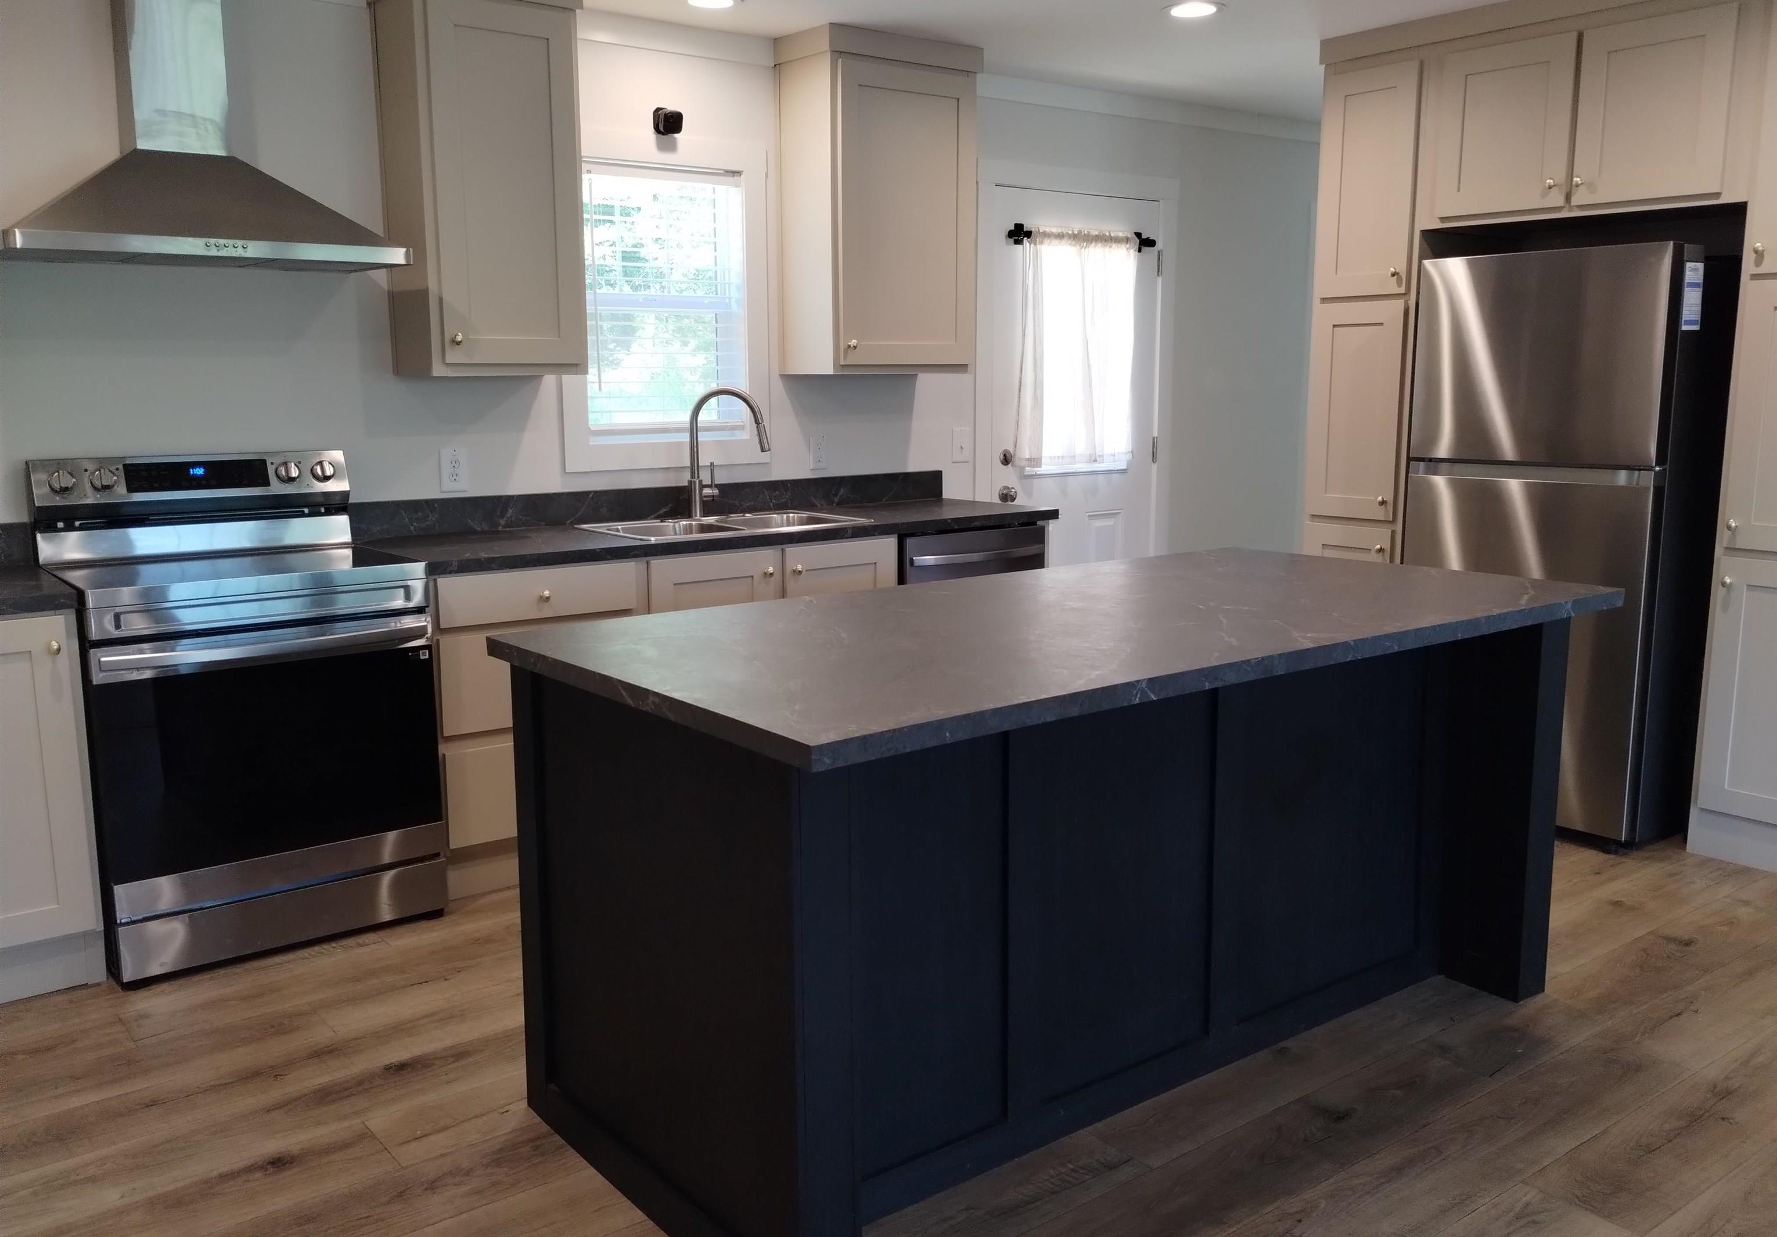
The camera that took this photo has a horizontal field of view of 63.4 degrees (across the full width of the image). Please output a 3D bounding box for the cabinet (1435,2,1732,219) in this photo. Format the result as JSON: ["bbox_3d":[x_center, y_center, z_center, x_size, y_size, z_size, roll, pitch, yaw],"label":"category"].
[{"bbox_3d":[2.218,-1.481,4.365,0.622,0.510,0.900,-8,12,-37],"label":"cabinet"}]

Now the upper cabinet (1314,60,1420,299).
[{"bbox_3d":[1.779,-1.484,4.939,0.500,0.770,0.395,-8,12,-37],"label":"upper cabinet"}]

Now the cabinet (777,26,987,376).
[{"bbox_3d":[-0.029,-1.373,4.871,0.617,1.077,0.315,-8,12,-37],"label":"cabinet"}]

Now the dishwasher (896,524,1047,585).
[{"bbox_3d":[0.126,0.096,5.012,0.610,0.853,0.600,-8,12,-37],"label":"dishwasher"}]

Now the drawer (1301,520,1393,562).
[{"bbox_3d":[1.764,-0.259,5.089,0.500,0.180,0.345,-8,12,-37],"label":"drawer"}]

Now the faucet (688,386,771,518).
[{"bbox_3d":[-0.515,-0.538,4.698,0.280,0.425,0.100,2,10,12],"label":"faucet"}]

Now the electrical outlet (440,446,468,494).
[{"bbox_3d":[-1.275,-0.432,4.236,0.076,0.125,0.010,-8,12,-37],"label":"electrical outlet"}]

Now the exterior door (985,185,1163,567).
[{"bbox_3d":[0.753,-0.658,5.831,0.915,2.047,0.045,-8,12,-37],"label":"exterior door"}]

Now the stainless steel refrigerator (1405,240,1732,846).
[{"bbox_3d":[2.165,-0.247,4.486,0.775,1.705,0.736,-8,12,-37],"label":"stainless steel refrigerator"}]

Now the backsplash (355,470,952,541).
[{"bbox_3d":[-0.678,-0.391,4.804,2.215,0.104,0.022,-8,12,-37],"label":"backsplash"}]

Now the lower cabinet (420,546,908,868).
[{"bbox_3d":[-0.753,0.161,4.446,1.555,0.790,0.631,-8,12,-37],"label":"lower cabinet"}]

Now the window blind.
[{"bbox_3d":[-0.723,-1.039,4.704,0.585,0.840,0.044,-8,12,-37],"label":"window blind"}]

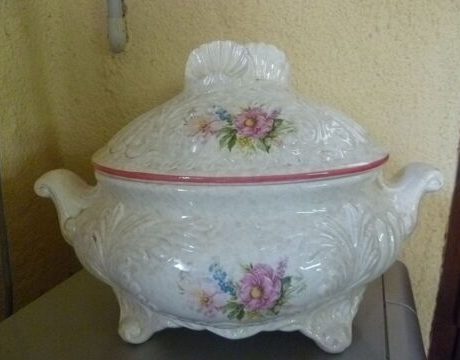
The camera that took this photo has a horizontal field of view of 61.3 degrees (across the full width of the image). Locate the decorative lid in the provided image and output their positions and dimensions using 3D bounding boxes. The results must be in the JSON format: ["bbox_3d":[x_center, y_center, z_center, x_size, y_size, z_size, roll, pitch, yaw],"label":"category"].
[{"bbox_3d":[0.005,-0.064,0.338,0.267,0.108,0.197,-1,10,3],"label":"decorative lid"}]

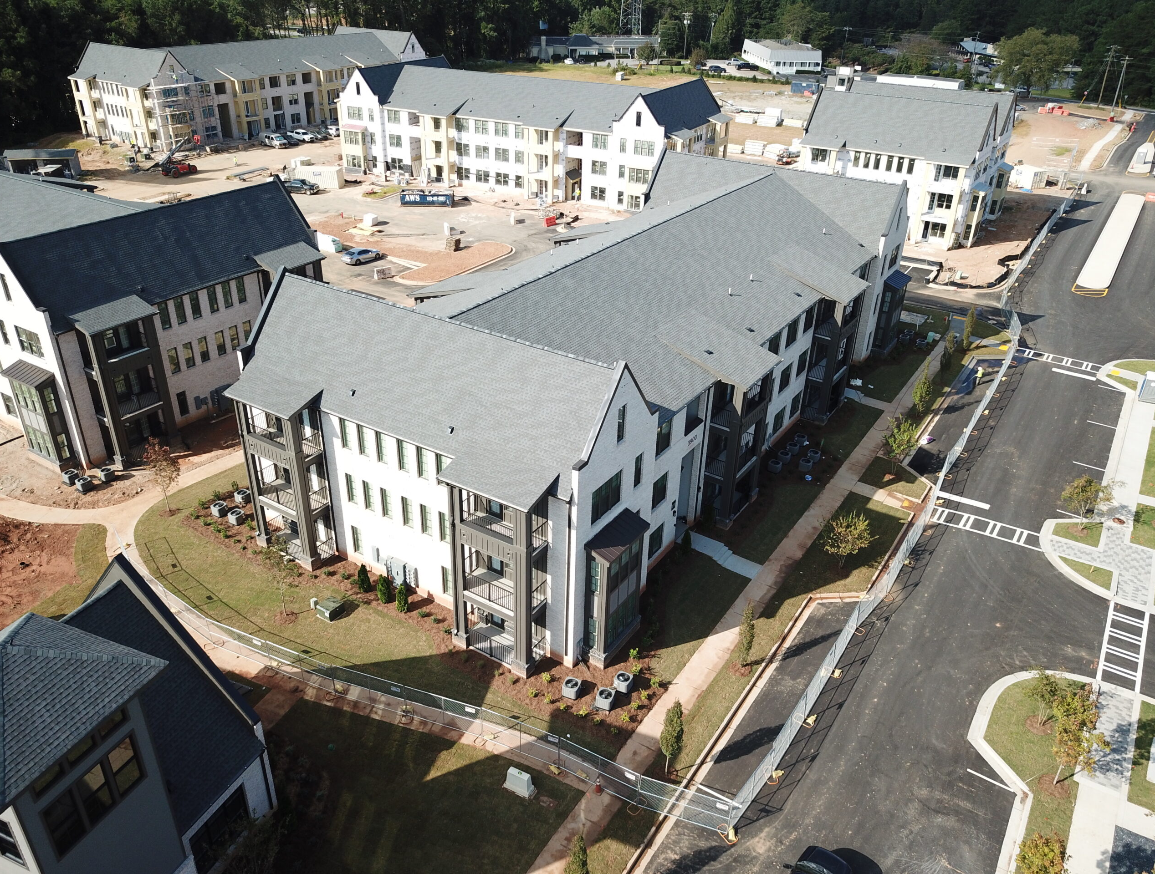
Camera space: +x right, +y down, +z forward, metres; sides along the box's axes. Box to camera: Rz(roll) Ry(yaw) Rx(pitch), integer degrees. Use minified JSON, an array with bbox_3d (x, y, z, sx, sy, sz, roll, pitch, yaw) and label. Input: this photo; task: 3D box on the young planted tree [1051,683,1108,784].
[{"bbox_3d":[19.954,12.298,35.268,2.150,4.950,2.150,19,33,28],"label":"young planted tree"}]

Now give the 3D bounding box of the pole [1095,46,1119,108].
[{"bbox_3d":[114.407,-77.851,189.448,3.000,12.400,0.500,3,28,2],"label":"pole"}]

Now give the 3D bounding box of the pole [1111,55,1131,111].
[{"bbox_3d":[128.724,-83.372,207.405,2.600,12.672,0.500,-6,30,-14],"label":"pole"}]

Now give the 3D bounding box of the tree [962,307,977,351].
[{"bbox_3d":[34.626,-9.473,76.819,0.950,3.900,0.950,19,33,28],"label":"tree"}]

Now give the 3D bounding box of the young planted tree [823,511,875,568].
[{"bbox_3d":[14.970,5.738,48.595,2.700,3.700,2.700,18,32,28],"label":"young planted tree"}]

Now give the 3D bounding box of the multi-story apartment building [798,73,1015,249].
[{"bbox_3d":[41.969,-35.791,111.334,22.600,15.400,26.800,18,32,28],"label":"multi-story apartment building"}]

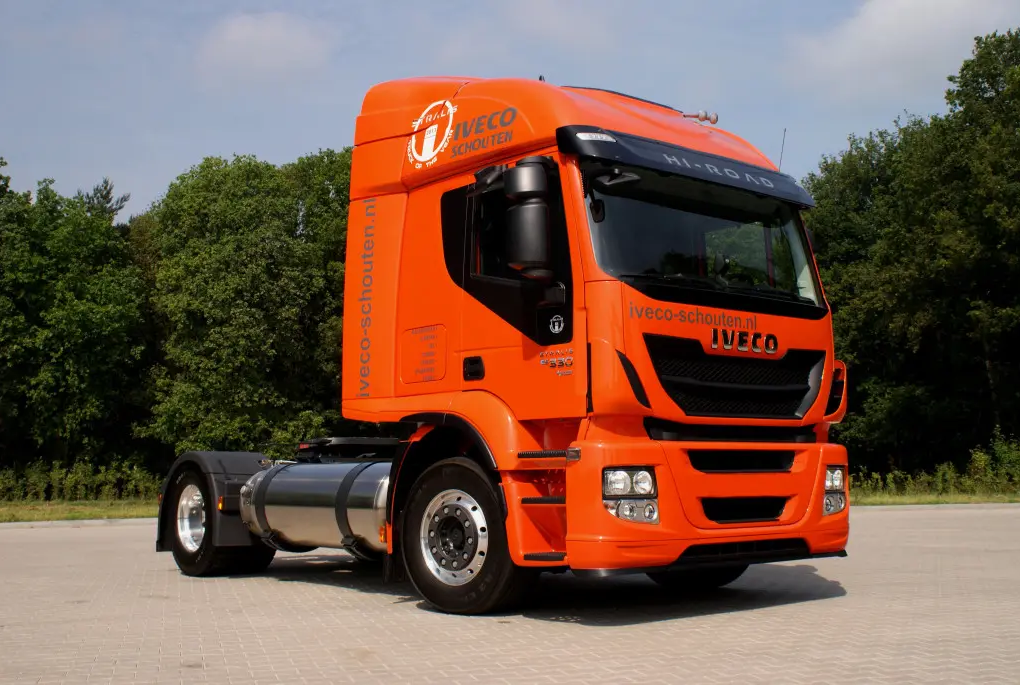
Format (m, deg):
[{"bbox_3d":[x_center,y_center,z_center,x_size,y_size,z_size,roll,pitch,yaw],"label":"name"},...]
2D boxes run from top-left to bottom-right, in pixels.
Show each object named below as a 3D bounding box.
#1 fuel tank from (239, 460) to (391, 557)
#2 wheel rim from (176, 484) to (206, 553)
[{"bbox_3d":[-1.303,1.272,8.620,0.670,0.670,2.200,6,-9,-40],"label":"fuel tank"},{"bbox_3d":[-2.761,1.587,10.017,0.240,0.600,0.600,6,-9,-40],"label":"wheel rim"}]

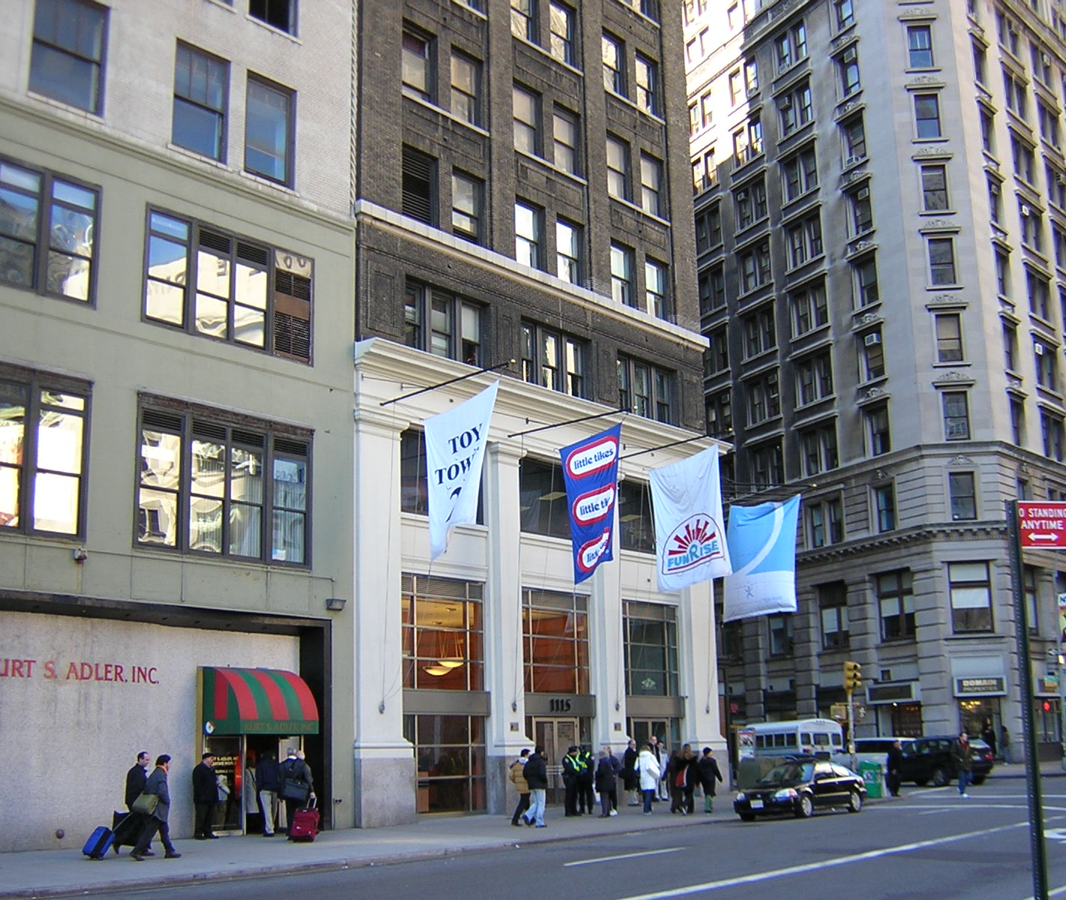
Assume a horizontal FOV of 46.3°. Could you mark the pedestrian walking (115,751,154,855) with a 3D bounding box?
[{"bbox_3d":[-7.117,6.311,22.400,0.500,1.750,0.580,-13,-18,41],"label":"pedestrian walking"}]

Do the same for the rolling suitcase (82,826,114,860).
[{"bbox_3d":[-7.633,6.892,21.898,0.340,0.530,0.220,-13,-56,40],"label":"rolling suitcase"}]

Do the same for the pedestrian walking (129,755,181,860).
[{"bbox_3d":[-6.582,6.239,21.900,0.550,1.750,0.750,-13,-18,41],"label":"pedestrian walking"}]

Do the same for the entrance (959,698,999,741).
[{"bbox_3d":[20.560,12.893,57.500,1.950,2.900,0.300,-3,-14,7],"label":"entrance"}]

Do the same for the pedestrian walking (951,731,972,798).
[{"bbox_3d":[11.810,8.672,34.399,0.450,1.740,0.480,-14,-18,43],"label":"pedestrian walking"}]

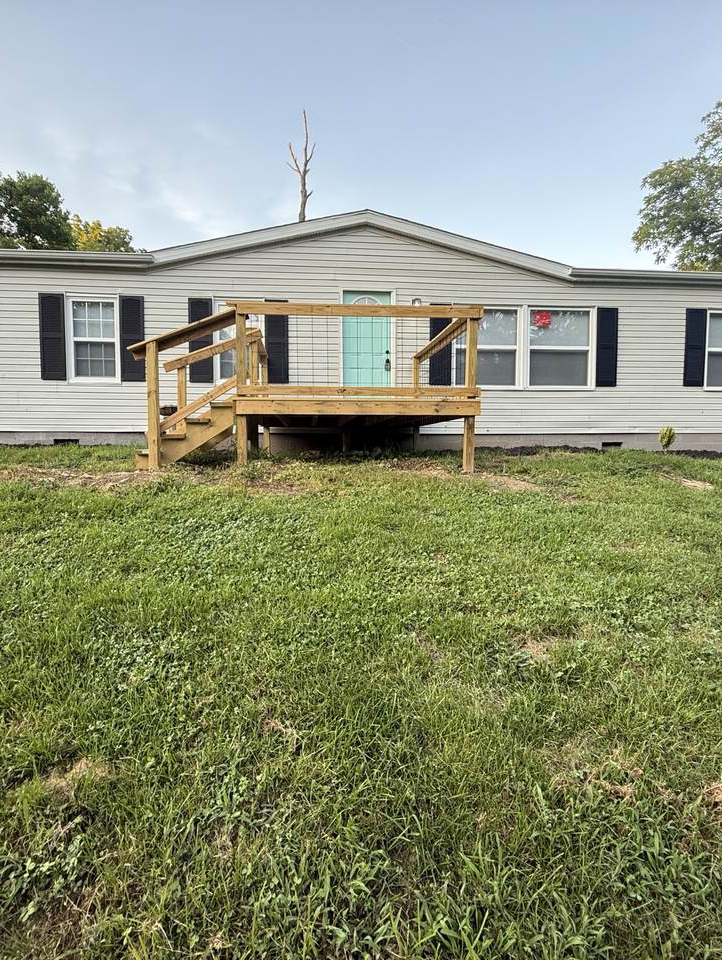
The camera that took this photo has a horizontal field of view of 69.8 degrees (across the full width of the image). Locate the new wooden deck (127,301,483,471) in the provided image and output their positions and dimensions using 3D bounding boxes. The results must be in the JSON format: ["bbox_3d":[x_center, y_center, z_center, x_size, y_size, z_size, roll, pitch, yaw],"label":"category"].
[{"bbox_3d":[-0.644,-0.996,6.684,3.470,1.630,3.180,0,3,-5],"label":"new wooden deck"}]

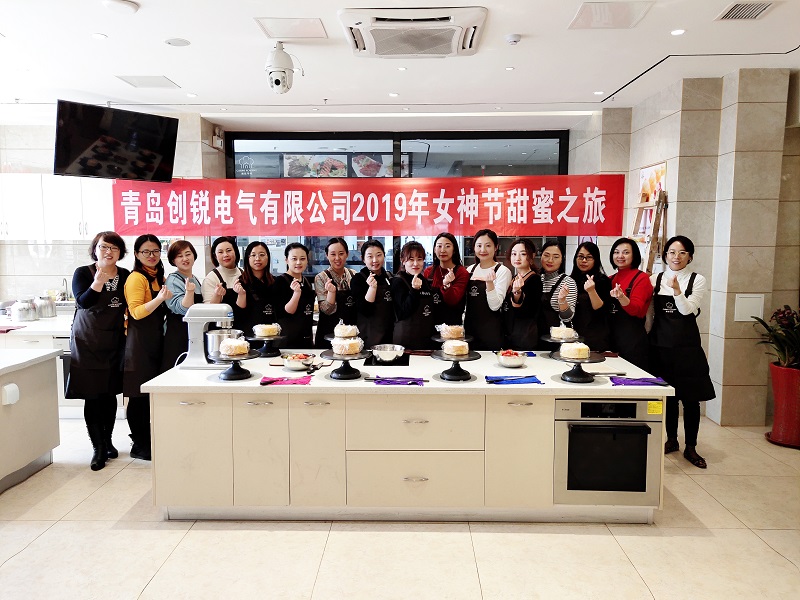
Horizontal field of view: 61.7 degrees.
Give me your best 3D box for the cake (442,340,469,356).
[{"bbox_3d":[0.332,0.290,3.976,0.153,0.074,0.153,0,5,1],"label":"cake"}]

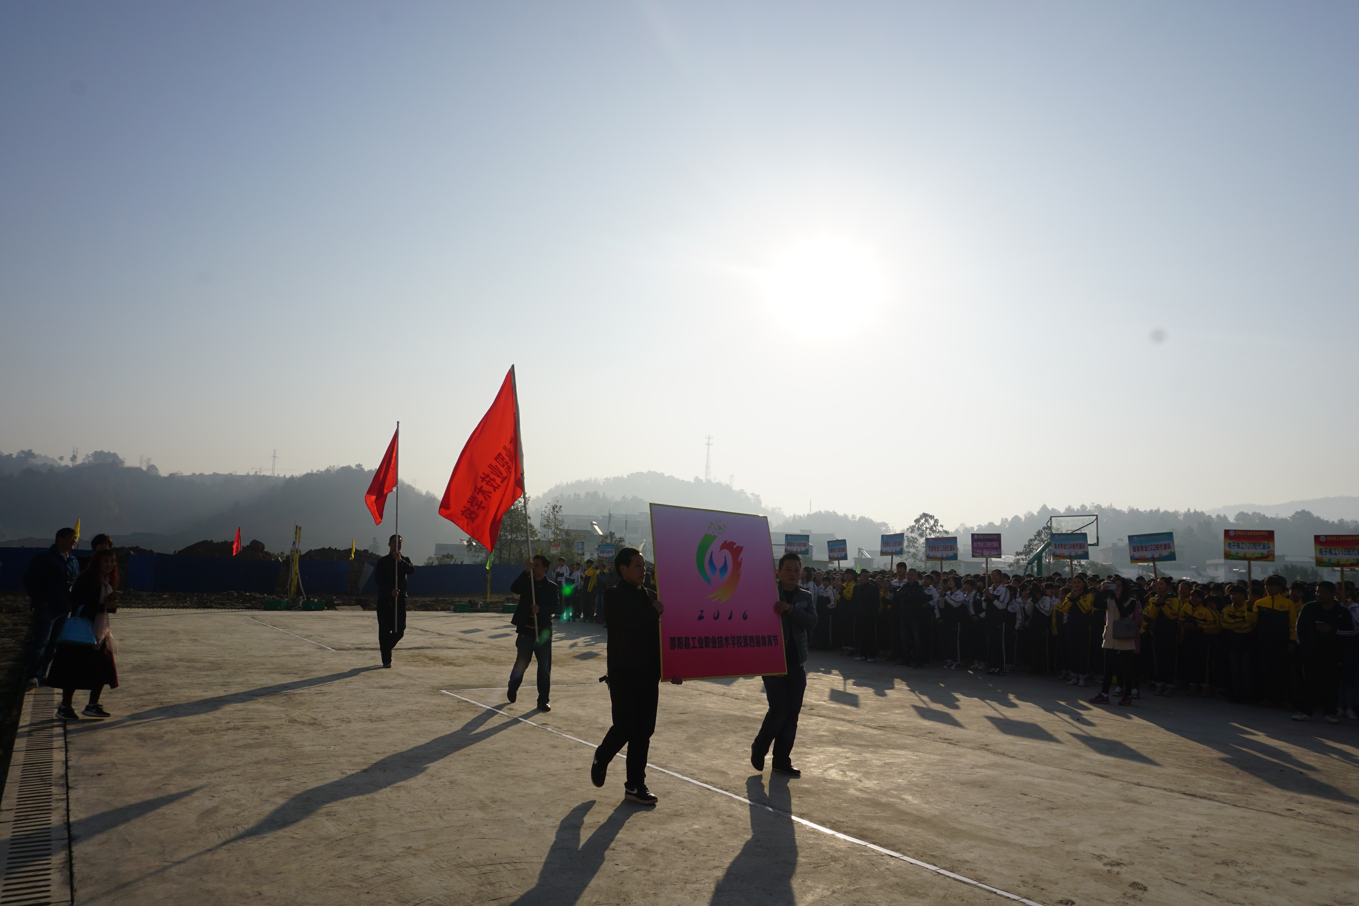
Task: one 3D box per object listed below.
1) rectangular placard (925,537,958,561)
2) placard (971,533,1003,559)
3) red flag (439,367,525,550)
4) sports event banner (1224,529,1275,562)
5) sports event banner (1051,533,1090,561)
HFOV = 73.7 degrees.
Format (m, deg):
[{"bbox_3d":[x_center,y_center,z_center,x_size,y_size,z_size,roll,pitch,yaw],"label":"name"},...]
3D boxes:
[{"bbox_3d":[4.613,1.692,15.920,0.585,0.400,0.030,-8,-14,41],"label":"rectangular placard"},{"bbox_3d":[5.133,1.555,15.140,0.030,0.400,0.585,7,-9,-35],"label":"placard"},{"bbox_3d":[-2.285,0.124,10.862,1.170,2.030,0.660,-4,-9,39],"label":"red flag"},{"bbox_3d":[7.427,1.208,11.809,0.030,0.400,0.585,9,-8,-41],"label":"sports event banner"},{"bbox_3d":[6.003,1.440,13.920,0.030,0.400,0.585,2,-6,-38],"label":"sports event banner"}]

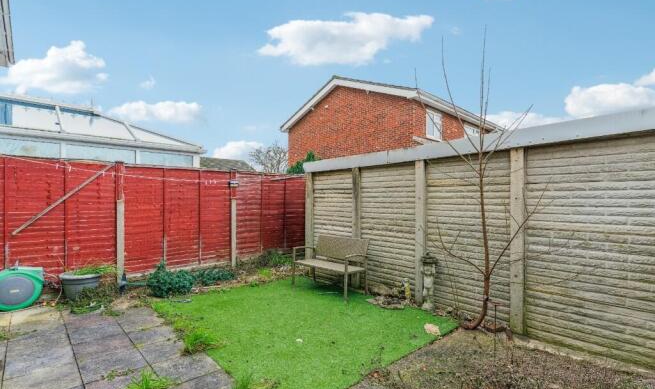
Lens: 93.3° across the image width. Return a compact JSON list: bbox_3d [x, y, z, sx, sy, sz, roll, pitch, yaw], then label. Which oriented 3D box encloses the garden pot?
[{"bbox_3d":[-3.741,1.379,4.671,0.500,0.310,0.500,1,-1,-39],"label":"garden pot"}]

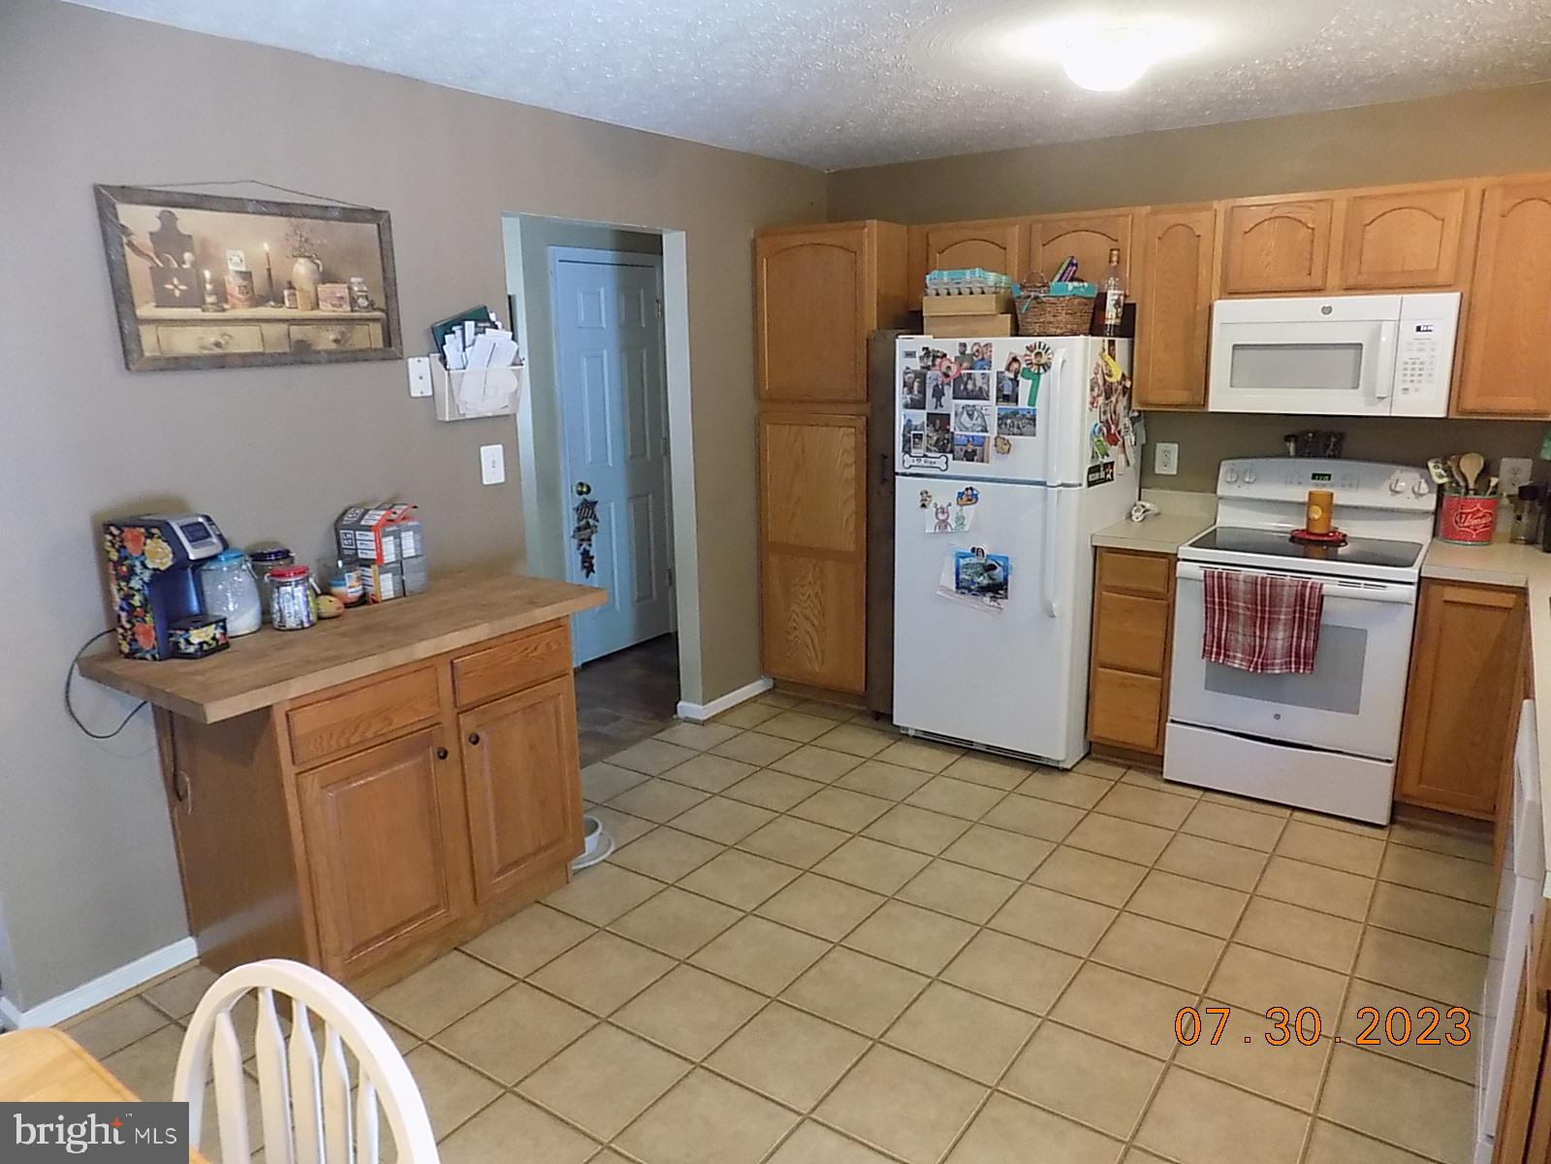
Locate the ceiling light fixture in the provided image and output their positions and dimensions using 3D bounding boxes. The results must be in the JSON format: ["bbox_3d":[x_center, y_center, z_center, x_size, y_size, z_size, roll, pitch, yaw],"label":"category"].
[{"bbox_3d":[0.934,-1.454,2.905,0.241,0.130,0.241,7,15,35],"label":"ceiling light fixture"}]

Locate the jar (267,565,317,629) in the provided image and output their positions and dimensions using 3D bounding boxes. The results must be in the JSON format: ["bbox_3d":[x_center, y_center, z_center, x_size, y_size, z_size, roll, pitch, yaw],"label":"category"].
[{"bbox_3d":[-1.331,0.042,2.839,0.096,0.166,0.096,-2,12,0],"label":"jar"}]

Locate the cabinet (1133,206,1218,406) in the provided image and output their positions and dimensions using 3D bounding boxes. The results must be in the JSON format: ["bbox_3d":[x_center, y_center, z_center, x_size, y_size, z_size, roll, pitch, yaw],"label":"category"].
[{"bbox_3d":[1.593,-1.056,4.008,0.288,0.757,0.344,8,16,35],"label":"cabinet"}]

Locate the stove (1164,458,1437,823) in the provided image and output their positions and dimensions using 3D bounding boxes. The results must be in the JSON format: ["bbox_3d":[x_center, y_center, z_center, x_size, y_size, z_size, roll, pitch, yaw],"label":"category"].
[{"bbox_3d":[1.950,0.162,3.833,0.758,1.181,0.684,7,15,35],"label":"stove"}]

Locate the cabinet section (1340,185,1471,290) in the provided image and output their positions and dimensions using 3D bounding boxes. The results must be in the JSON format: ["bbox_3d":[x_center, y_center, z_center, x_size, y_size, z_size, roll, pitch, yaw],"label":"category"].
[{"bbox_3d":[2.147,-1.146,3.509,0.365,0.325,0.320,8,15,34],"label":"cabinet section"}]

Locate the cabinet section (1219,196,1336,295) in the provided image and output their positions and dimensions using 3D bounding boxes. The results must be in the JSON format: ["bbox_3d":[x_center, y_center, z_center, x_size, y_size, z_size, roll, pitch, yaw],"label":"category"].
[{"bbox_3d":[1.835,-1.191,3.722,0.360,0.325,0.320,8,15,34],"label":"cabinet section"}]

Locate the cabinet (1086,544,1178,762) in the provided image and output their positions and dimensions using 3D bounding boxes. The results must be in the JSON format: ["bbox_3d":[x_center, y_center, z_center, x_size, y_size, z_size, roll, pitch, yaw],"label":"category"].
[{"bbox_3d":[1.541,0.244,4.227,0.297,0.854,0.585,7,15,35],"label":"cabinet"}]

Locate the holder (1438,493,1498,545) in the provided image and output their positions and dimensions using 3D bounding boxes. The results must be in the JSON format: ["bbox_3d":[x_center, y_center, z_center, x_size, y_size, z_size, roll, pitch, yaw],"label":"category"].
[{"bbox_3d":[2.459,-0.223,3.648,0.190,0.178,0.190,8,16,35],"label":"holder"}]

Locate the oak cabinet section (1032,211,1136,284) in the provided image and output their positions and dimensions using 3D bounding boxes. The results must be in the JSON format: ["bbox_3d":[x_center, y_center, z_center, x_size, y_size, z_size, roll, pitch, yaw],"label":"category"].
[{"bbox_3d":[1.189,-1.265,4.041,0.397,0.300,0.020,8,16,35],"label":"oak cabinet section"}]

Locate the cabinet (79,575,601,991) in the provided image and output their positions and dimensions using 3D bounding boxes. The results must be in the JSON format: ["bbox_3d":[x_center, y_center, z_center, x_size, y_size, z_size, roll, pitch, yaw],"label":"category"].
[{"bbox_3d":[-1.120,0.562,2.994,0.654,0.925,1.245,7,15,35],"label":"cabinet"}]

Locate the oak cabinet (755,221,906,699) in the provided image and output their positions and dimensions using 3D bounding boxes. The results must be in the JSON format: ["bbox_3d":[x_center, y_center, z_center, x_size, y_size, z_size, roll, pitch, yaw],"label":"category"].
[{"bbox_3d":[0.354,-0.520,4.859,0.621,2.136,0.632,8,16,35],"label":"oak cabinet"}]

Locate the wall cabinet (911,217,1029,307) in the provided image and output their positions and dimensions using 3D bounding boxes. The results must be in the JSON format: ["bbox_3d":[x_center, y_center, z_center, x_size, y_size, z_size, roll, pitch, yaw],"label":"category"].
[{"bbox_3d":[0.889,-1.350,4.450,0.532,0.349,0.344,8,16,35],"label":"wall cabinet"}]

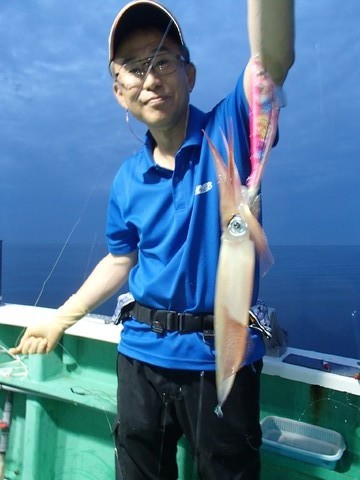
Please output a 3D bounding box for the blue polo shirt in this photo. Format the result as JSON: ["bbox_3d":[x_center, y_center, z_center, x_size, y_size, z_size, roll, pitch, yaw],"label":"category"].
[{"bbox_3d":[0.018,-0.040,0.930,0.420,0.670,0.290,0,-1,13],"label":"blue polo shirt"}]

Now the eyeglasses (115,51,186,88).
[{"bbox_3d":[-0.063,-0.376,0.880,0.142,0.048,0.140,-13,14,4],"label":"eyeglasses"}]

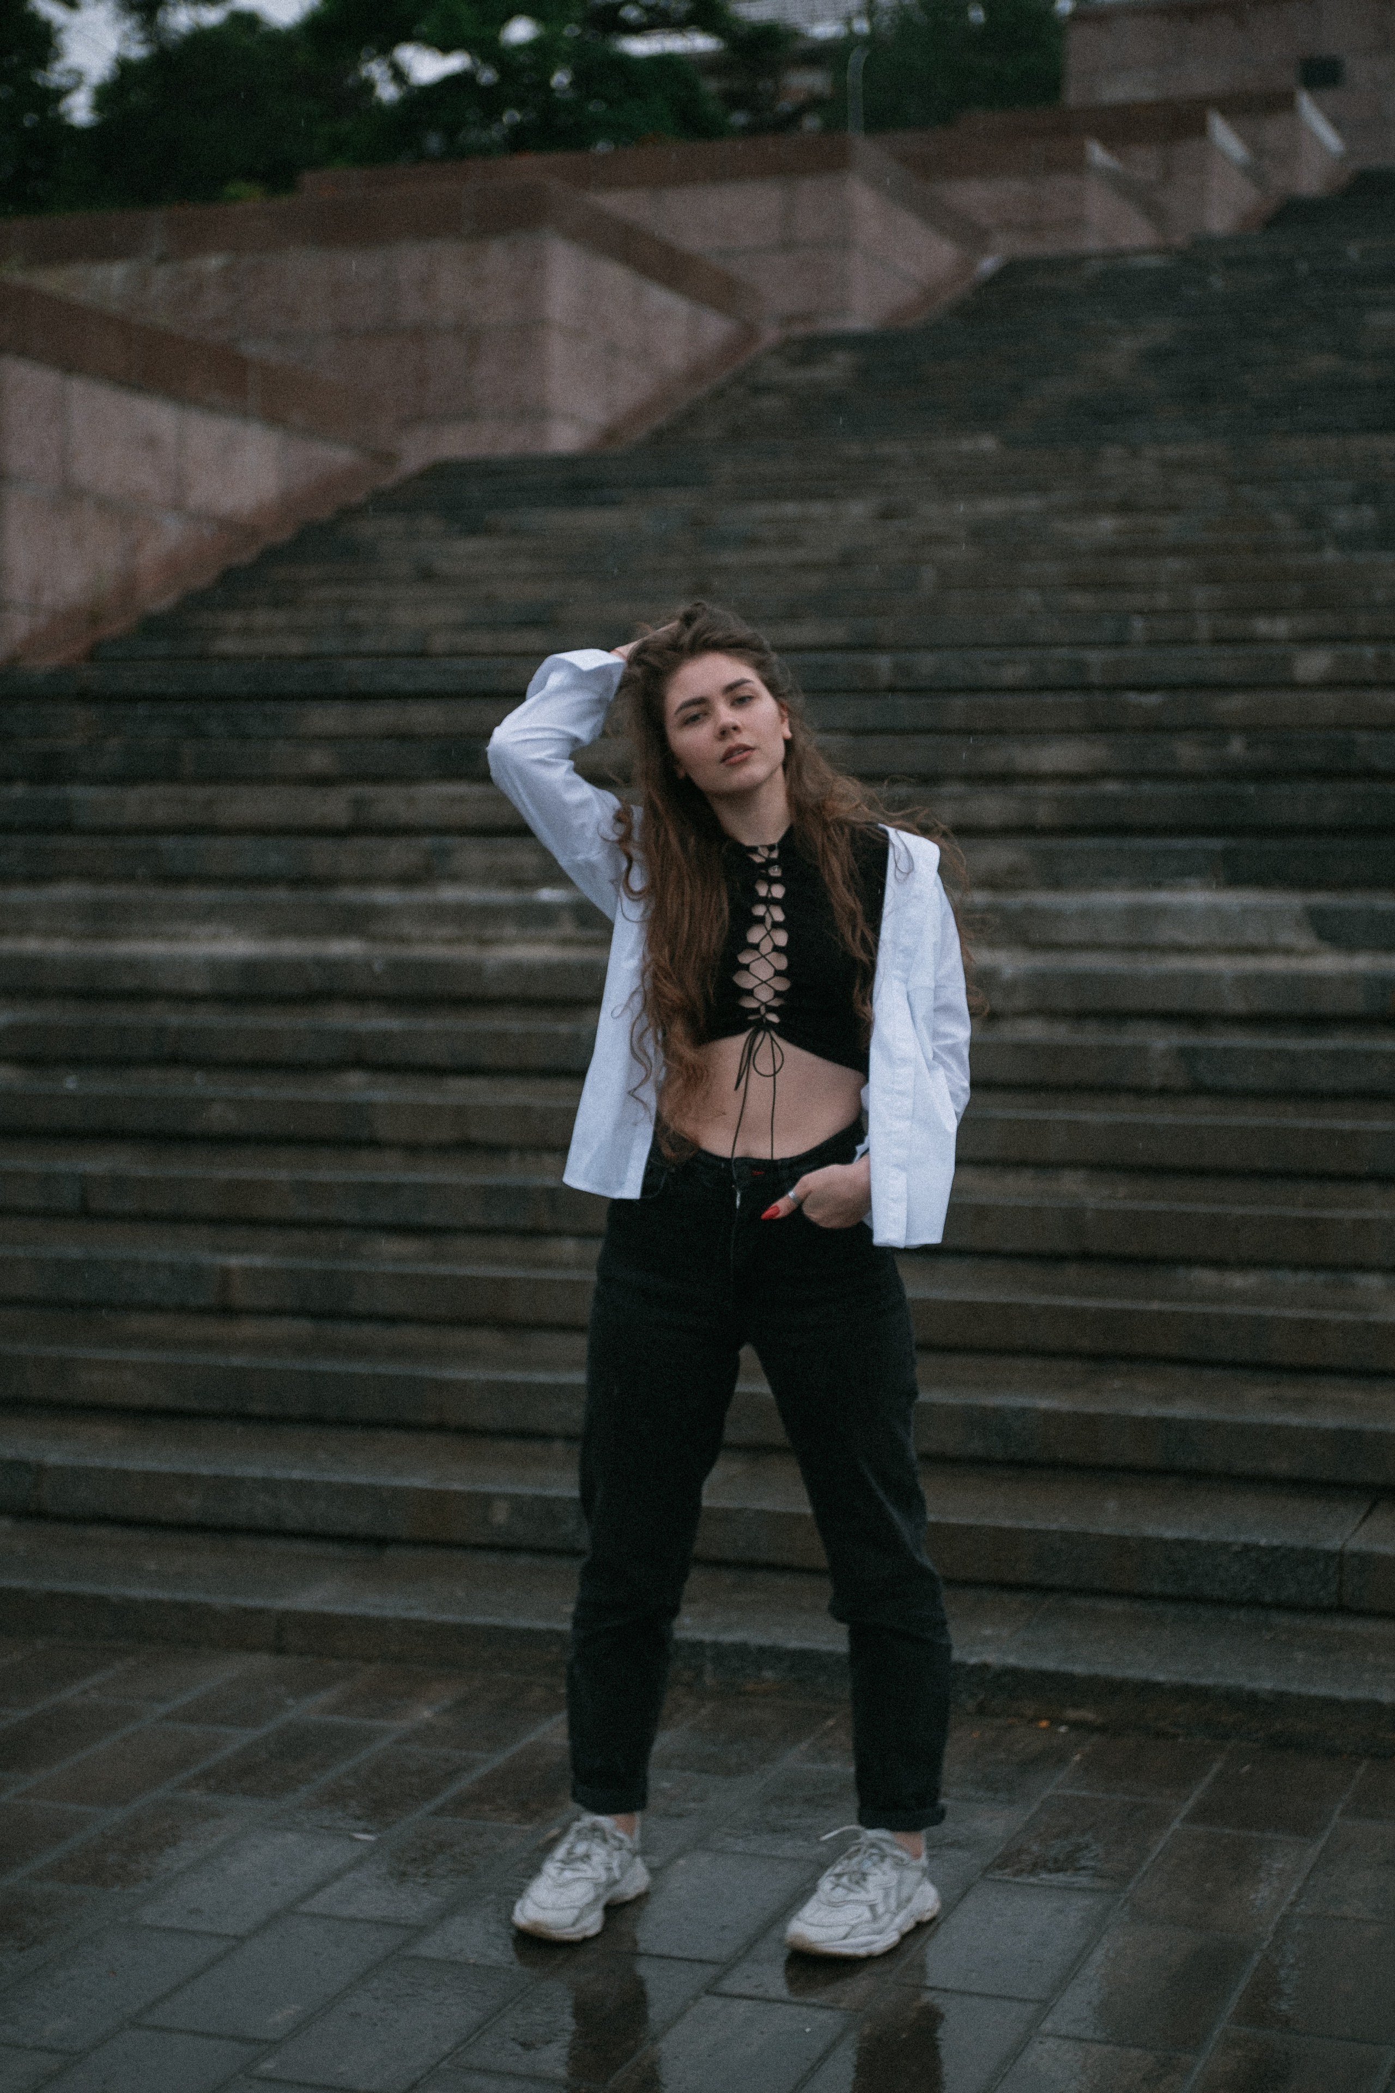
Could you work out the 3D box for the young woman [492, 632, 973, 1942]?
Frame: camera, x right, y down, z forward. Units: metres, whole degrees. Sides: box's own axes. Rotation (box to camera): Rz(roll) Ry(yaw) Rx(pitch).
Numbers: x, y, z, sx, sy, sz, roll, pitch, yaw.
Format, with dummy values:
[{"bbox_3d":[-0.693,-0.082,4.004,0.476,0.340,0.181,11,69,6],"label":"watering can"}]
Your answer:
[{"bbox_3d":[0.042,0.286,3.979,0.610,1.690,0.380,1,4,10],"label":"young woman"}]

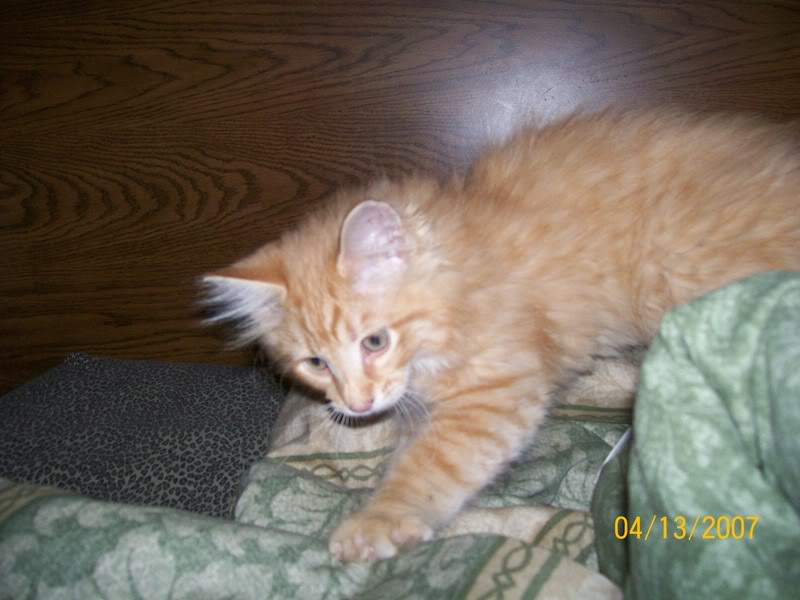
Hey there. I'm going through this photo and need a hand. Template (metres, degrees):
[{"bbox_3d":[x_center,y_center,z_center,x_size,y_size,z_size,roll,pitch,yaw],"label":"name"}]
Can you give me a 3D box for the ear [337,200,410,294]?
[{"bbox_3d":[-0.016,-0.031,0.490,0.042,0.054,0.025,-2,9,0],"label":"ear"}]

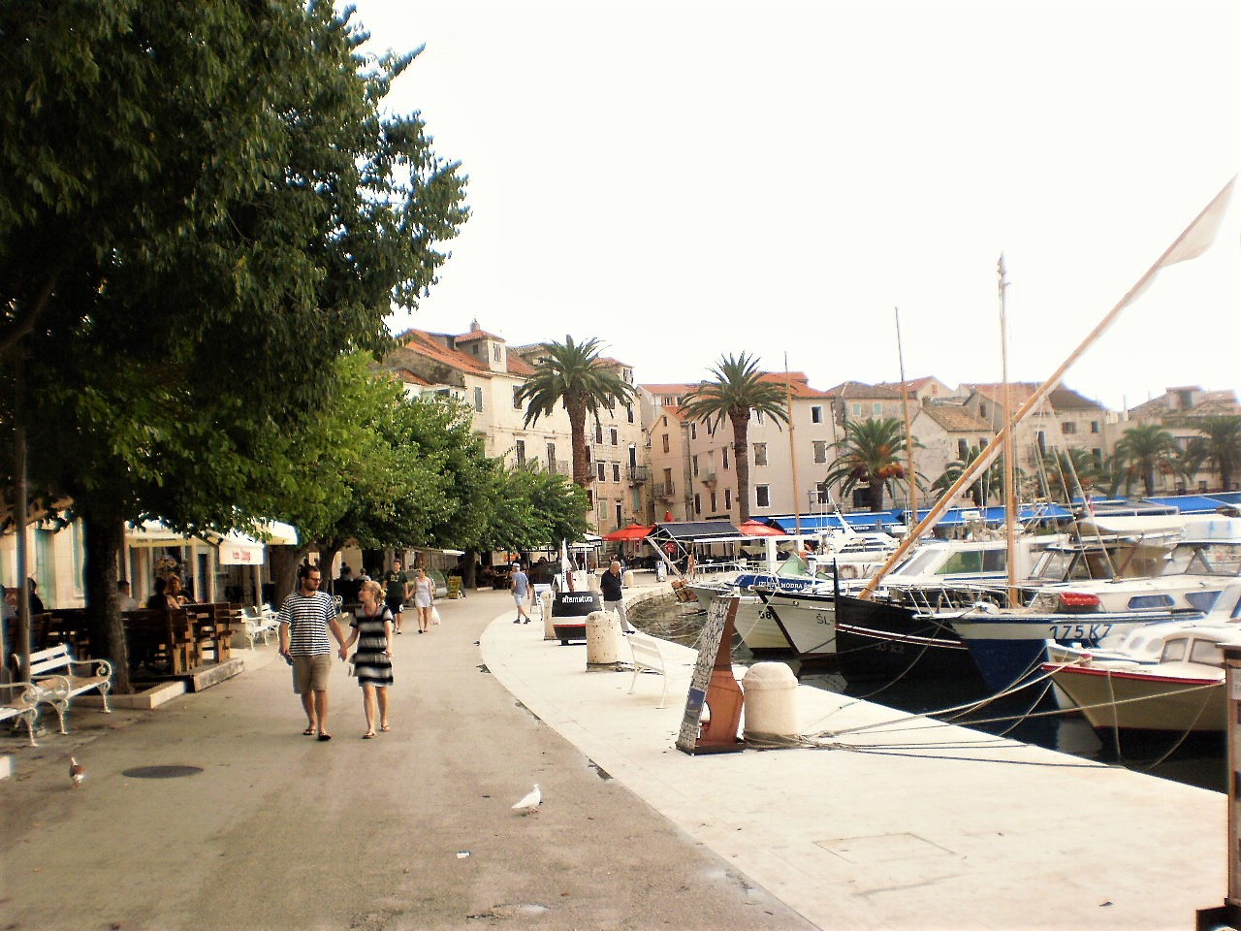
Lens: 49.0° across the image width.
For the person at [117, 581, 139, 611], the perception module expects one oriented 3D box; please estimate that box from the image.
[{"bbox_3d":[-7.736,2.469,21.543,0.520,1.280,0.700,-5,-4,34],"label":"person"}]

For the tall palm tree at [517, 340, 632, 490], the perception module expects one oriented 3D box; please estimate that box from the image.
[{"bbox_3d":[-2.294,-0.265,82.216,7.100,14.540,7.100,-4,-4,0],"label":"tall palm tree"}]

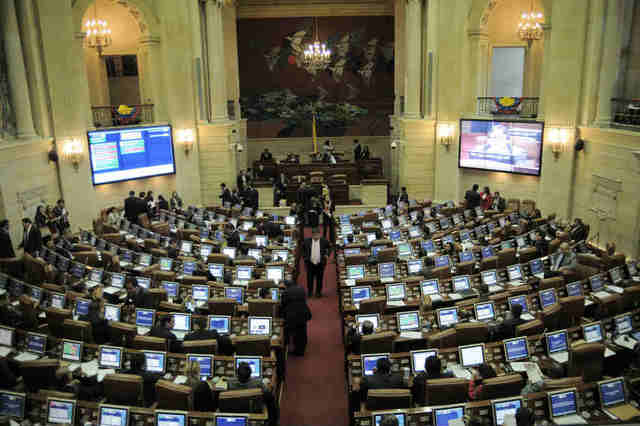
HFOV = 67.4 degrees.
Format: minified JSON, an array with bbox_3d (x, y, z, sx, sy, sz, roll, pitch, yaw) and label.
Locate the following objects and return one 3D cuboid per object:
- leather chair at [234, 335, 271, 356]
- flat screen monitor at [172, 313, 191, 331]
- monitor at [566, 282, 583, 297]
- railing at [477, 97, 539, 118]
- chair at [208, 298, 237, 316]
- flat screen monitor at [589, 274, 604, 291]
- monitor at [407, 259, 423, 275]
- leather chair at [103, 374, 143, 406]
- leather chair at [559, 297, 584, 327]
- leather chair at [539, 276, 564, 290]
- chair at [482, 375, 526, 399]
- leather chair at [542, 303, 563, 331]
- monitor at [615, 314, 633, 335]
[{"bbox_3d":[-1.062,2.421,7.827,0.600,1.050,0.620,-2,12,-3],"label":"leather chair"},{"bbox_3d":[-2.295,1.804,7.896,0.375,0.295,0.060,2,-11,13],"label":"flat screen monitor"},{"bbox_3d":[5.320,1.609,9.961,0.395,0.335,0.085,-8,-1,-27],"label":"monitor"},{"bbox_3d":[6.329,-3.570,16.261,0.250,0.660,2.190,-12,16,-38],"label":"railing"},{"bbox_3d":[-1.927,2.206,9.938,0.610,1.040,0.640,0,12,5],"label":"chair"},{"bbox_3d":[5.286,1.322,9.169,0.370,0.300,0.070,-7,6,-24],"label":"flat screen monitor"},{"bbox_3d":[2.261,1.280,11.276,0.405,0.345,0.060,-4,2,-13],"label":"monitor"},{"bbox_3d":[-2.505,2.577,6.625,0.600,1.080,0.620,1,13,8],"label":"leather chair"},{"bbox_3d":[4.301,1.959,8.685,0.600,1.080,0.620,-5,14,-16],"label":"leather chair"},{"bbox_3d":[4.619,1.824,10.111,0.600,1.050,0.620,-5,12,-18],"label":"leather chair"},{"bbox_3d":[2.541,2.743,7.066,0.610,1.040,0.640,-3,12,-9],"label":"chair"},{"bbox_3d":[3.873,2.143,8.643,0.600,1.050,0.620,-7,13,-27],"label":"leather chair"},{"bbox_3d":[4.725,1.724,7.460,0.370,0.300,0.070,-7,6,-22],"label":"monitor"}]

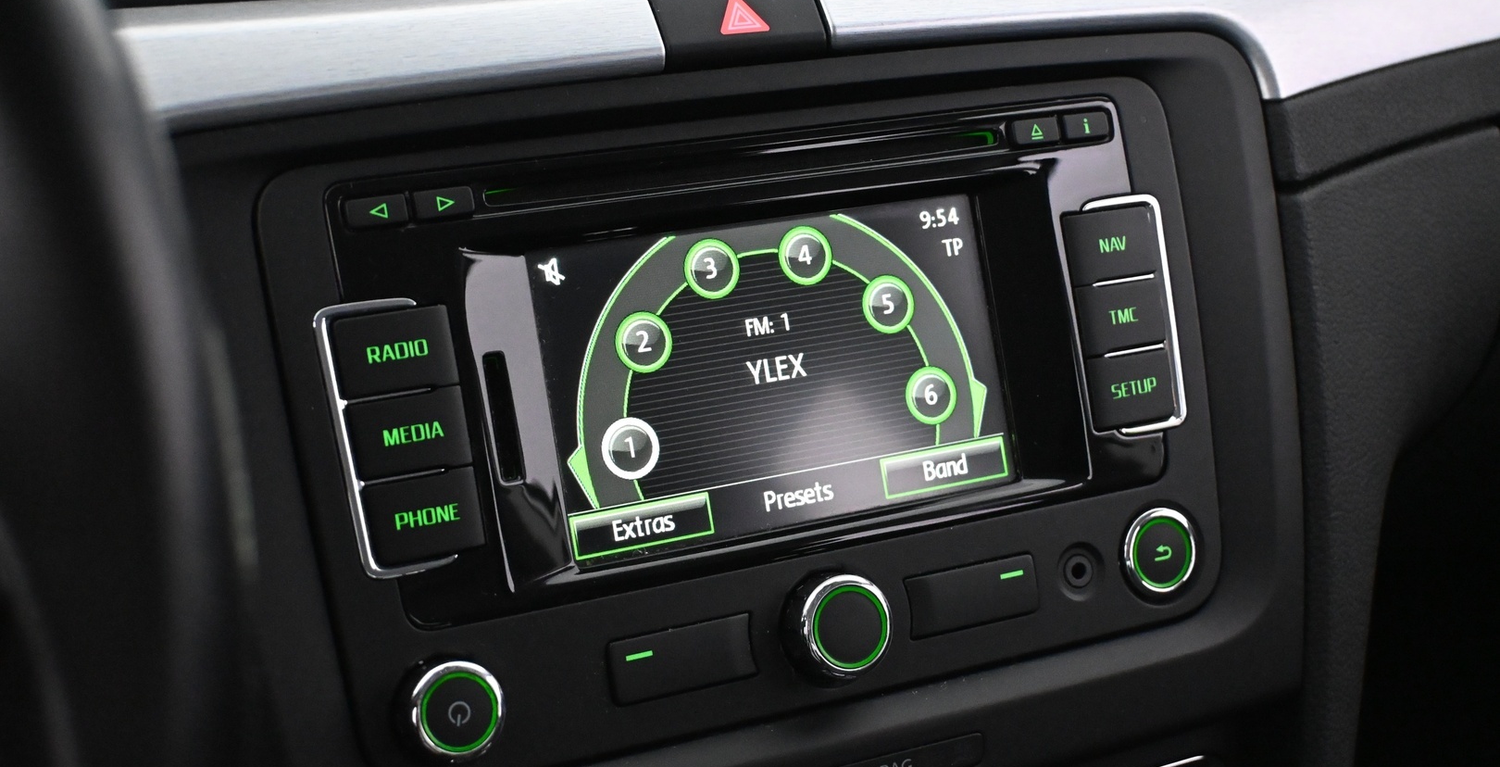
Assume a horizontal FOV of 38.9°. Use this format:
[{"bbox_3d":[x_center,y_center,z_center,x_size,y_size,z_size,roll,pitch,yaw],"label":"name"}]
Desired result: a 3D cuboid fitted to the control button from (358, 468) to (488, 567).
[{"bbox_3d":[-0.068,0.027,0.439,0.024,0.016,0.006,-10,3,-23],"label":"control button"}]

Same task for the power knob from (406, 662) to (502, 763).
[{"bbox_3d":[-0.061,0.066,0.436,0.020,0.020,0.010,-10,3,-23],"label":"power knob"}]

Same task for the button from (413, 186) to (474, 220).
[{"bbox_3d":[-0.064,-0.037,0.442,0.013,0.006,0.004,-10,3,-23],"label":"button"}]

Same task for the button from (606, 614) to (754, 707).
[{"bbox_3d":[-0.015,0.060,0.462,0.033,0.013,0.004,-10,3,-23],"label":"button"}]

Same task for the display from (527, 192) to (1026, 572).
[{"bbox_3d":[0.005,-0.003,0.479,0.109,0.067,0.006,-10,3,-23],"label":"display"}]

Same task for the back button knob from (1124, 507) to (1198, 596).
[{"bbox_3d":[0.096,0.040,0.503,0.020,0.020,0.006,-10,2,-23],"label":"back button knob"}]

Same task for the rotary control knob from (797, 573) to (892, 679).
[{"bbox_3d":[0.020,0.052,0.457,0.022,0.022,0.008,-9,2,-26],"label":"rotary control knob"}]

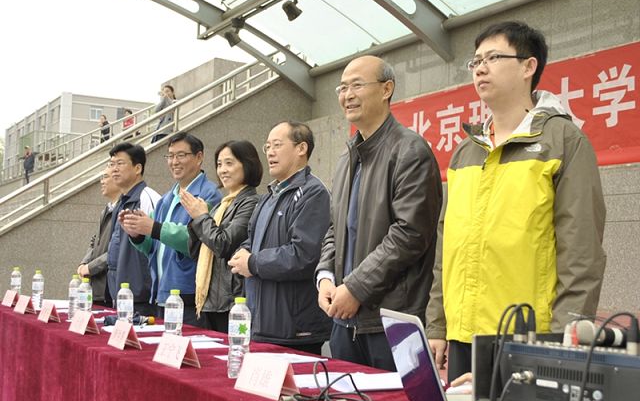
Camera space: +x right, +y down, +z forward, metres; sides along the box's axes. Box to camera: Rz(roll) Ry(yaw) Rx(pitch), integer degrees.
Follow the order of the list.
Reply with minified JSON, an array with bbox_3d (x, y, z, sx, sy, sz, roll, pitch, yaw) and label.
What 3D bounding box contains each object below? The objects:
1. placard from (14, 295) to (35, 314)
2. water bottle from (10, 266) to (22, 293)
[{"bbox_3d":[-1.582,0.563,4.635,0.080,0.090,0.200,3,-4,-32],"label":"placard"},{"bbox_3d":[-1.766,0.500,4.960,0.064,0.222,0.064,3,-4,-31],"label":"water bottle"}]

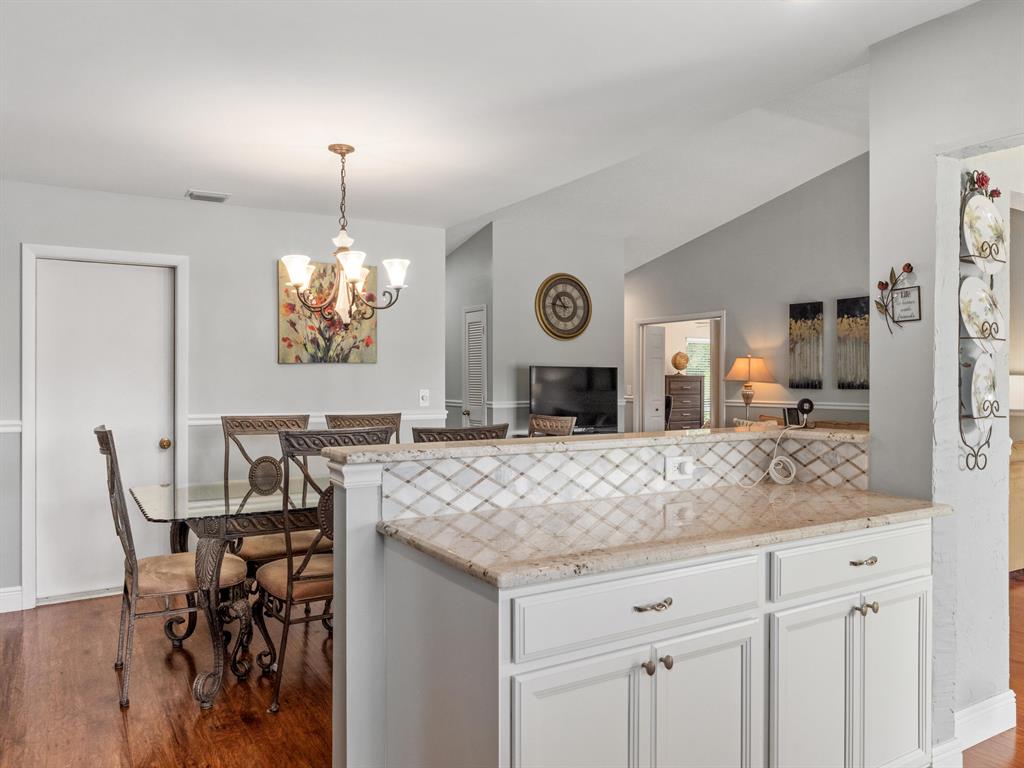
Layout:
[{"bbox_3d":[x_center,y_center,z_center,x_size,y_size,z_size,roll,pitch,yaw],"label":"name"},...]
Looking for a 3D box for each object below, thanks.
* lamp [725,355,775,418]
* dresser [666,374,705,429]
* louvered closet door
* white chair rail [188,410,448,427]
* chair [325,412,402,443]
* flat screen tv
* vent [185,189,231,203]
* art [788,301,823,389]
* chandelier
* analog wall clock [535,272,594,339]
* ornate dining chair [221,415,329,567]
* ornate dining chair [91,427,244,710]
[{"bbox_3d":[2.478,0.087,7.438,0.390,0.780,0.390,0,0,-31],"label":"lamp"},{"bbox_3d":[2.621,0.582,11.366,0.840,1.400,0.450,0,0,-31],"label":"dresser"},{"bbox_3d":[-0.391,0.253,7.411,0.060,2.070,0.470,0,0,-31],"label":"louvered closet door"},{"bbox_3d":[-1.293,0.228,4.985,1.830,0.070,0.030,0,0,-31],"label":"white chair rail"},{"bbox_3d":[-0.730,0.735,3.936,0.485,1.120,0.610,0,0,-31],"label":"chair"},{"bbox_3d":[0.677,0.151,7.418,1.130,0.665,0.070,0,0,-31],"label":"flat screen tv"},{"bbox_3d":[-1.886,-1.157,4.419,0.260,0.030,0.220,0,0,-31],"label":"vent"},{"bbox_3d":[2.948,-0.382,7.145,0.035,0.870,0.395,0,0,-31],"label":"art"},{"bbox_3d":[-0.837,-0.721,3.494,0.630,0.885,0.630,0,0,-31],"label":"chandelier"},{"bbox_3d":[0.548,-0.807,7.466,0.710,0.710,0.060,0,0,-31],"label":"analog wall clock"},{"bbox_3d":[-1.204,0.735,3.655,0.485,1.120,0.610,0,0,-31],"label":"ornate dining chair"},{"bbox_3d":[-1.498,0.736,3.137,0.610,1.120,0.485,0,0,-31],"label":"ornate dining chair"}]

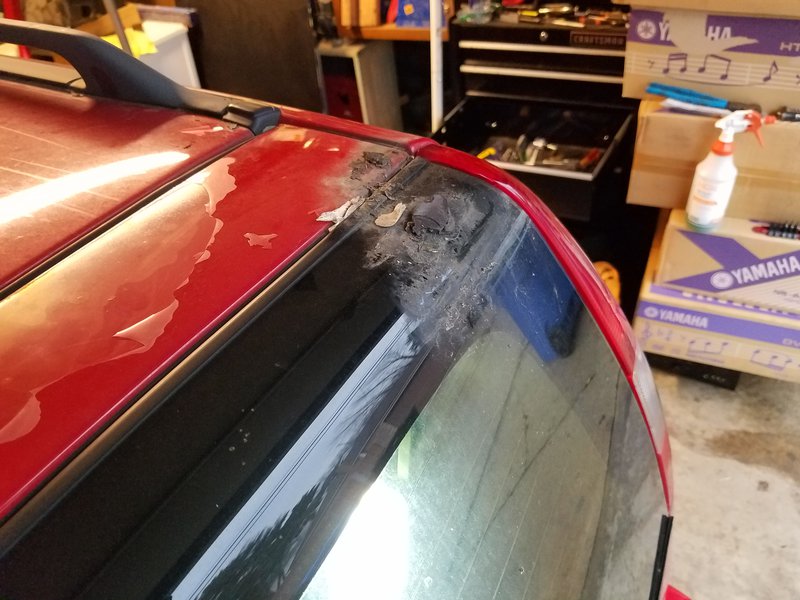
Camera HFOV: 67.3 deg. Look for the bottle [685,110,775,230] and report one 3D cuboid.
[{"bbox_3d":[0.777,-0.306,1.416,0.140,0.282,0.088,1,35,7],"label":"bottle"}]

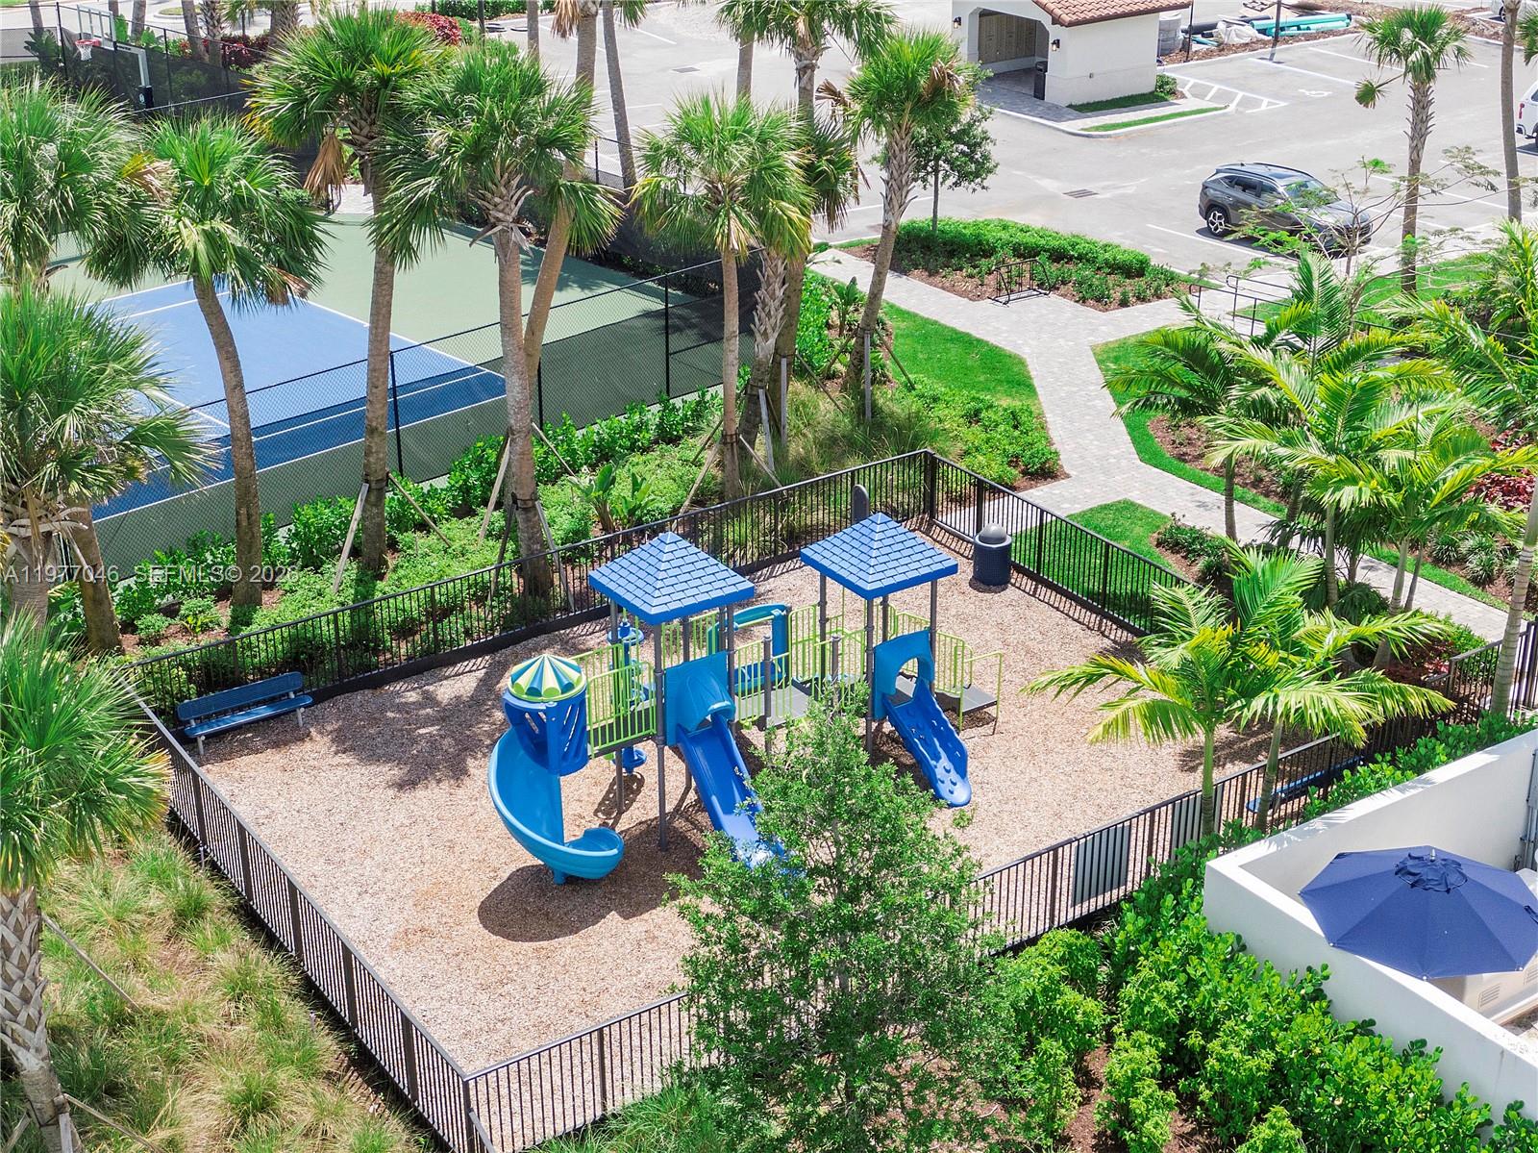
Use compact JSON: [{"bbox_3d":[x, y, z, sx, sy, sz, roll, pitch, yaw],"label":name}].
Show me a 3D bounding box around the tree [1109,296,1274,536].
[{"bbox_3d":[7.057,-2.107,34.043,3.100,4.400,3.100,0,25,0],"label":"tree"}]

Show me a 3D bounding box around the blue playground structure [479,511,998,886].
[{"bbox_3d":[0.025,1.022,27.637,7.750,4.150,3.800,-16,30,-31],"label":"blue playground structure"}]

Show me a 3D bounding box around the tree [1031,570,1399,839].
[{"bbox_3d":[5.244,1.966,25.684,4.100,4.150,3.900,0,25,0],"label":"tree"}]

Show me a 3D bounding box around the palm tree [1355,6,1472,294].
[{"bbox_3d":[13.921,-9.234,46.694,2.450,6.300,2.450,0,25,0],"label":"palm tree"}]

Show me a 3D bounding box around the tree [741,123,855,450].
[{"bbox_3d":[0.577,-5.081,37.866,2.150,6.100,2.150,0,25,0],"label":"tree"}]

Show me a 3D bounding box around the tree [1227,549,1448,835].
[{"bbox_3d":[6.700,1.683,25.807,2.750,4.050,2.750,0,25,0],"label":"tree"}]

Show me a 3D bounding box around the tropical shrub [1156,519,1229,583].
[{"bbox_3d":[6.972,-0.476,34.666,0.800,0.500,1.400,-16,30,-31],"label":"tropical shrub"}]

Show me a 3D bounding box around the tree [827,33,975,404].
[{"bbox_3d":[2.422,-6.756,40.703,2.700,7.100,2.600,0,25,0],"label":"tree"}]

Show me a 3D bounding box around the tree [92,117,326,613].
[{"bbox_3d":[-8.091,-2.903,31.756,3.400,7.700,3.300,0,25,0],"label":"tree"}]

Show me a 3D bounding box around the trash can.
[{"bbox_3d":[3.579,-0.401,33.914,0.590,0.970,0.590,0,25,0],"label":"trash can"}]

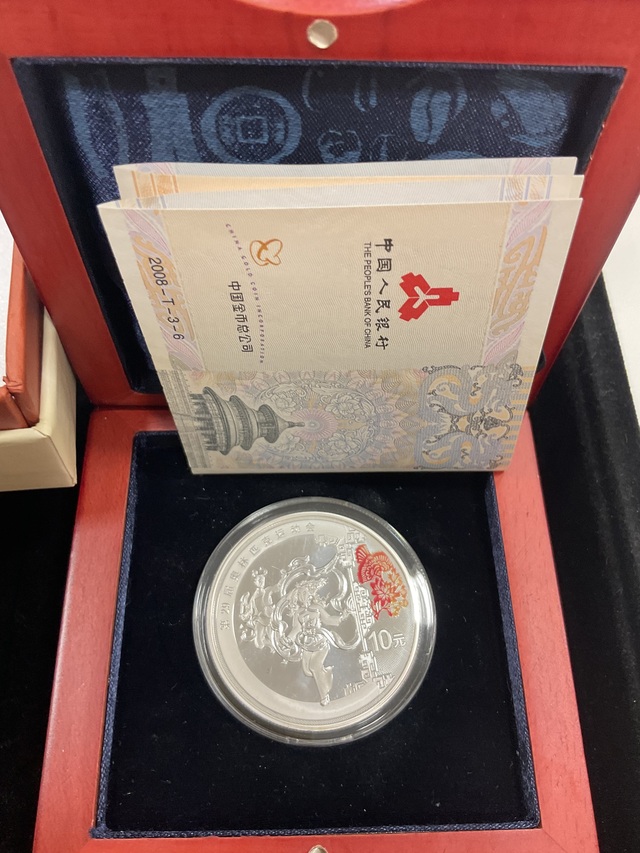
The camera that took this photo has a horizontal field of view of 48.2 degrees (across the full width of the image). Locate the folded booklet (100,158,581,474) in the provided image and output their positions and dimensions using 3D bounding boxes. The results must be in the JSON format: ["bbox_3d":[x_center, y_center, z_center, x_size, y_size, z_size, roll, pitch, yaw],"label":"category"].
[{"bbox_3d":[0.004,-0.014,0.127,0.067,0.068,0.010,0,53,4],"label":"folded booklet"}]

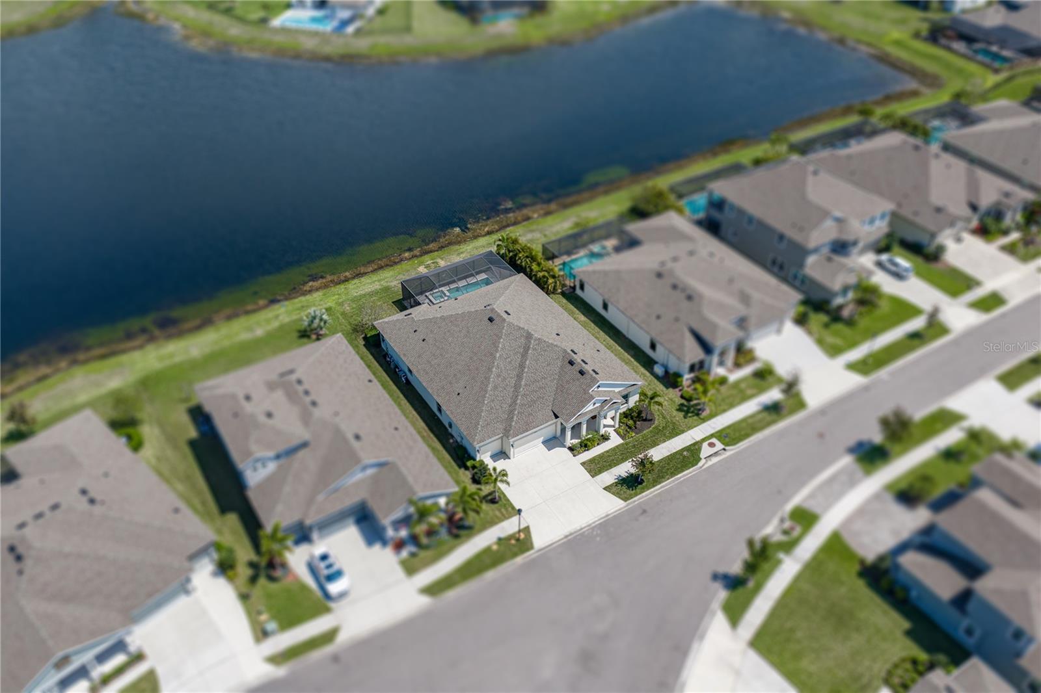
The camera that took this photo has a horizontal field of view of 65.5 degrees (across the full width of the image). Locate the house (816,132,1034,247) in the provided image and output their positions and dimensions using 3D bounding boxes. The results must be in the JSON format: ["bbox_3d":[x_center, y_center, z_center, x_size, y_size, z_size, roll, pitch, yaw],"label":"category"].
[{"bbox_3d":[58.125,-25.294,118.286,21.980,7.020,24.580,-21,44,-24],"label":"house"}]

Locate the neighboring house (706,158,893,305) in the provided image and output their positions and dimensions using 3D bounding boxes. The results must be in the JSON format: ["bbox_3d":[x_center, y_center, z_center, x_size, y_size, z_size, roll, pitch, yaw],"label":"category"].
[{"bbox_3d":[38.550,-17.178,106.655,17.360,8.830,23.580,-21,44,-24],"label":"neighboring house"}]

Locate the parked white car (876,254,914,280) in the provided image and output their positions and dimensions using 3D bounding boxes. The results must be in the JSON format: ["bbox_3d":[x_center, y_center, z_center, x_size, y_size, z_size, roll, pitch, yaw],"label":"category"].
[{"bbox_3d":[47.119,-10.281,101.730,1.870,1.580,4.650,-21,44,-23],"label":"parked white car"}]

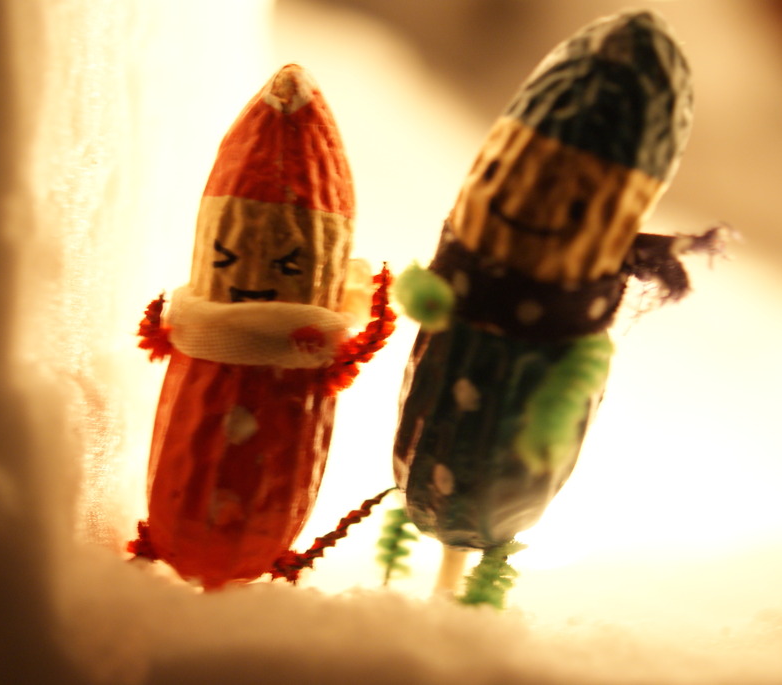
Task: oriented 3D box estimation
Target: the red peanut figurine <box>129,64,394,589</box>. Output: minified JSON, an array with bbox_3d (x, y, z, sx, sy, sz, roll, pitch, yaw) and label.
[{"bbox_3d":[-0.013,-0.001,0.125,0.025,0.051,0.018,9,2,5],"label":"red peanut figurine"}]

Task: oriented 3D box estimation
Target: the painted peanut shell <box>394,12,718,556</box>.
[{"bbox_3d":[0.015,-0.006,0.122,0.026,0.055,0.021,23,12,18],"label":"painted peanut shell"}]

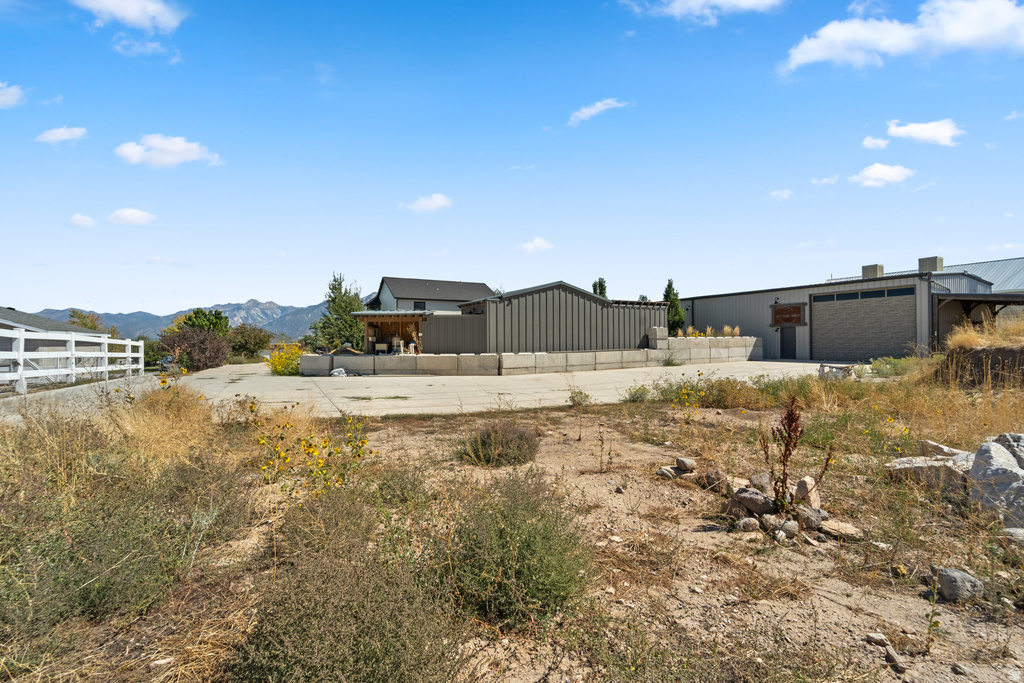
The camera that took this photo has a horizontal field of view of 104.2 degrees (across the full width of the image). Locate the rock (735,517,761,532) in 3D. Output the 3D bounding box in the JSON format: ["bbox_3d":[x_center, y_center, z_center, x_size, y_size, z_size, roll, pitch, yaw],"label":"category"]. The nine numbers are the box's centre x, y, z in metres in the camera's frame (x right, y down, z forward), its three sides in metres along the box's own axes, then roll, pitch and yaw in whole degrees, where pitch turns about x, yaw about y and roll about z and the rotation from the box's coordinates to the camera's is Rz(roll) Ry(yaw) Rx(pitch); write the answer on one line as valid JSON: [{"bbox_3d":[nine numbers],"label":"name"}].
[{"bbox_3d":[1.883,1.462,3.180,0.175,0.110,0.150,-1,0,31],"label":"rock"}]

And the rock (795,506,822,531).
[{"bbox_3d":[2.374,1.409,3.191,0.190,0.180,0.180,-1,0,37],"label":"rock"}]

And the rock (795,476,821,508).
[{"bbox_3d":[2.577,1.343,3.488,0.195,0.300,0.150,-1,0,36],"label":"rock"}]

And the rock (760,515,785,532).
[{"bbox_3d":[1.914,1.337,2.930,0.151,0.085,0.130,-1,0,32],"label":"rock"}]

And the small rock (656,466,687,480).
[{"bbox_3d":[1.770,1.448,4.372,0.330,0.115,0.250,-1,0,22],"label":"small rock"}]

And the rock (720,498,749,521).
[{"bbox_3d":[1.739,1.313,3.120,0.194,0.110,0.174,0,0,28],"label":"rock"}]

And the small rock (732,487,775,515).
[{"bbox_3d":[1.897,1.249,3.140,0.276,0.145,0.181,0,0,25],"label":"small rock"}]

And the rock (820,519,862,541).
[{"bbox_3d":[2.508,1.436,3.046,0.270,0.120,0.180,-1,0,39],"label":"rock"}]

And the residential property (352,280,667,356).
[{"bbox_3d":[0.100,-1.350,22.400,16.600,3.800,6.800,0,0,-22],"label":"residential property"}]

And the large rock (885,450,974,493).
[{"bbox_3d":[3.960,1.215,3.780,0.640,0.250,0.460,-1,0,35],"label":"large rock"}]

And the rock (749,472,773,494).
[{"bbox_3d":[2.181,1.245,3.500,0.182,0.135,0.162,0,0,31],"label":"rock"}]

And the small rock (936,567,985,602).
[{"bbox_3d":[2.615,1.417,2.326,0.190,0.170,0.210,-1,0,-42],"label":"small rock"}]

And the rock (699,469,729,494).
[{"bbox_3d":[1.828,1.259,3.620,0.246,0.145,0.212,0,0,26],"label":"rock"}]

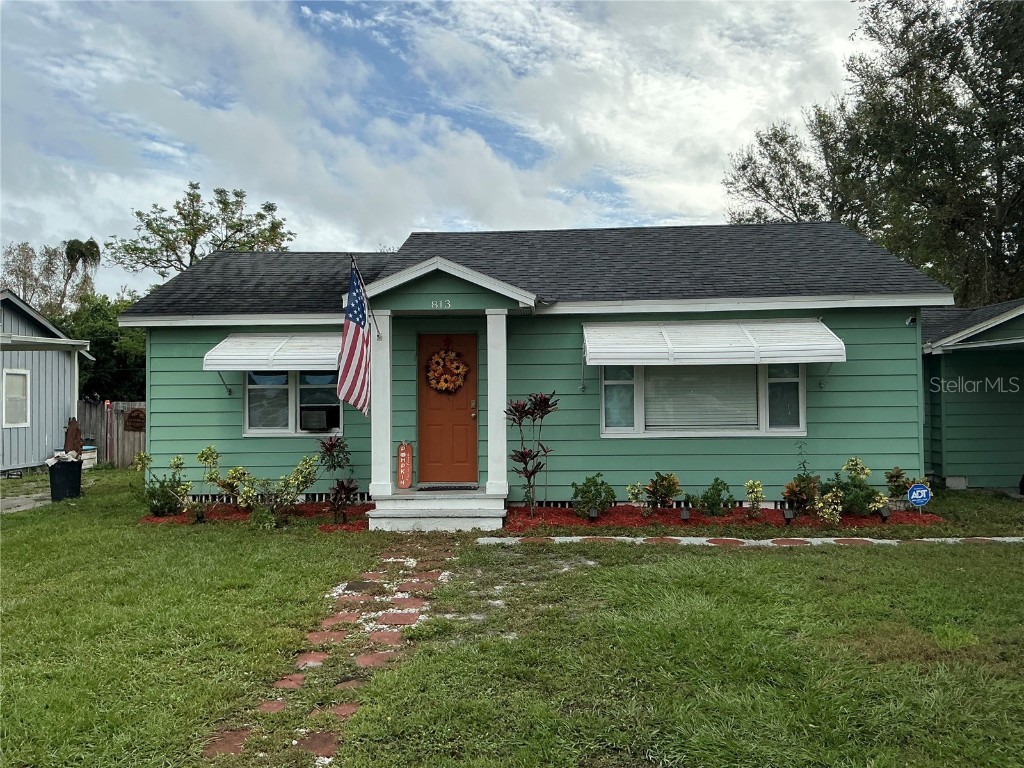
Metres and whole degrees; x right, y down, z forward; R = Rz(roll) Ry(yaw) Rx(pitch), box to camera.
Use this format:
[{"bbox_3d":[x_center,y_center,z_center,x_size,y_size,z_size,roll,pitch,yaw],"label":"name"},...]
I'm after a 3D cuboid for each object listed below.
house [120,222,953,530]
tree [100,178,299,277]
[{"bbox_3d":[0.080,-0.500,14.400,11.500,4.650,9.700,-1,-1,3],"label":"house"},{"bbox_3d":[-9.800,-2.100,26.200,6.200,8.500,6.000,-1,-1,3],"label":"tree"}]

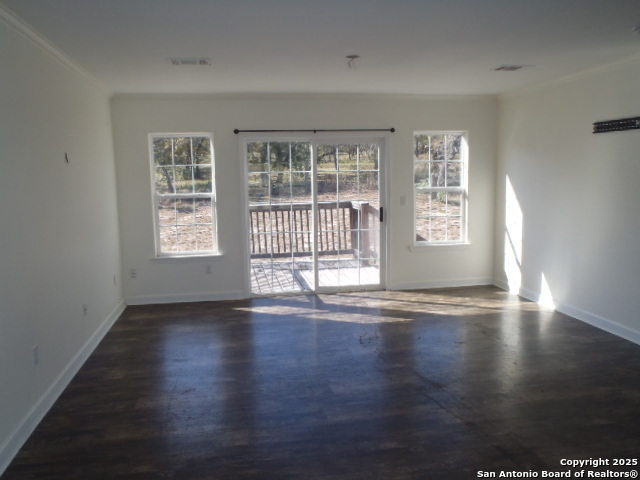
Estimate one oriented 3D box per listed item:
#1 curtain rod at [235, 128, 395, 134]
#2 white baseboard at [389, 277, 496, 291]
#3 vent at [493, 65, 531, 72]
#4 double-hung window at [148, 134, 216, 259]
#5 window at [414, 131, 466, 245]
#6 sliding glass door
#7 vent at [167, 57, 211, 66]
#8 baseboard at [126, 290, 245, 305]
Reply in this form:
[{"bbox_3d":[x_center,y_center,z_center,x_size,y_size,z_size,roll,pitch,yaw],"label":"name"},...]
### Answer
[{"bbox_3d":[-0.036,-1.355,6.438,2.030,0.055,0.090,-2,7,-10],"label":"curtain rod"},{"bbox_3d":[1.665,0.598,7.056,1.510,0.110,0.018,-2,7,-10],"label":"white baseboard"},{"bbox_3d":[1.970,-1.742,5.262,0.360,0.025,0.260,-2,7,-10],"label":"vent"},{"bbox_3d":[-1.654,-0.542,6.325,0.750,1.480,0.100,-2,7,-10],"label":"double-hung window"},{"bbox_3d":[1.616,-0.692,6.925,0.750,1.480,0.100,-2,7,-10],"label":"window"},{"bbox_3d":[-0.029,-0.280,6.655,1.800,2.010,0.120,-2,7,-10],"label":"sliding glass door"},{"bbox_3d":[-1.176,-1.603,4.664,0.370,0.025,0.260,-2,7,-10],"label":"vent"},{"bbox_3d":[-1.657,0.729,6.443,1.430,0.115,0.018,-2,7,-10],"label":"baseboard"}]

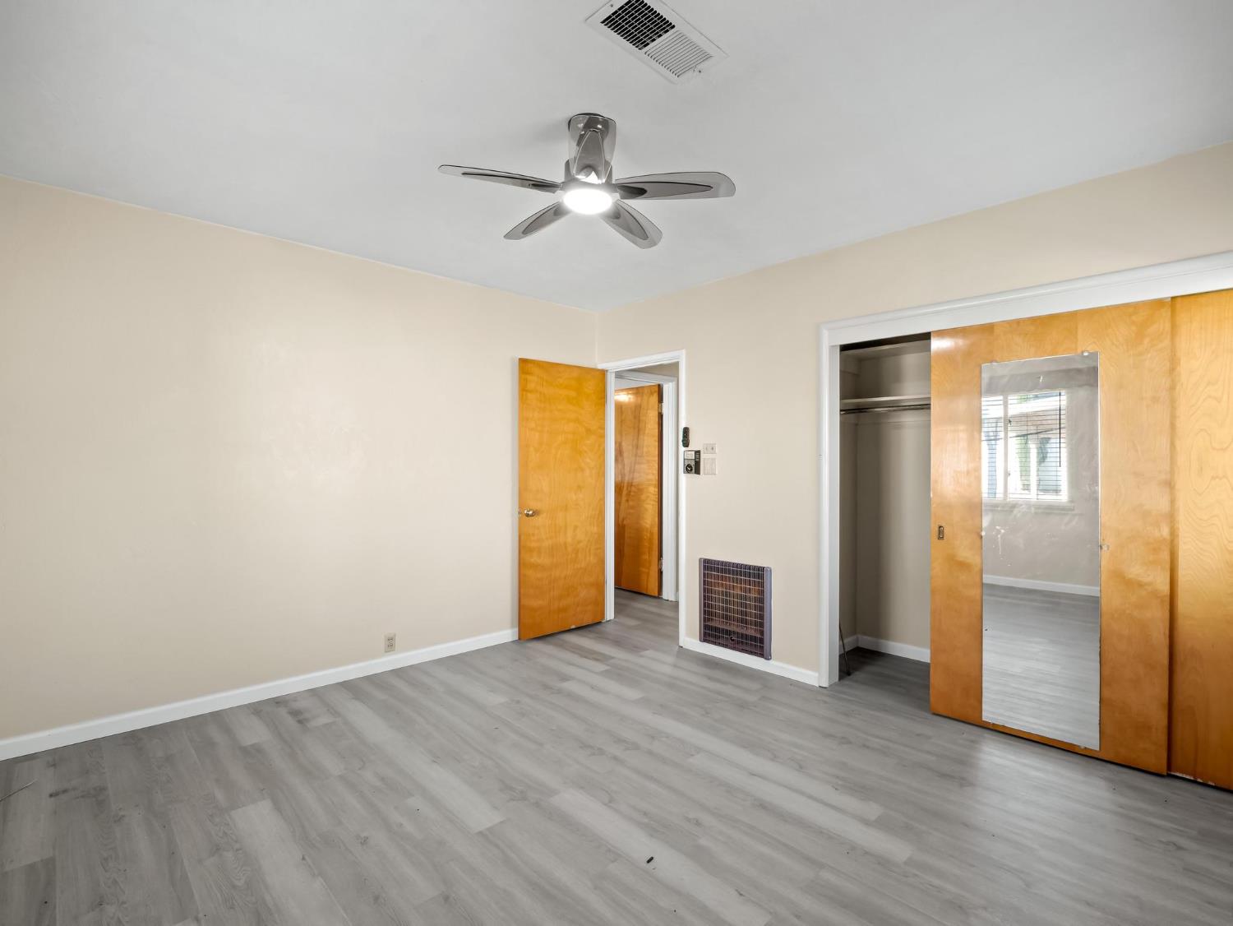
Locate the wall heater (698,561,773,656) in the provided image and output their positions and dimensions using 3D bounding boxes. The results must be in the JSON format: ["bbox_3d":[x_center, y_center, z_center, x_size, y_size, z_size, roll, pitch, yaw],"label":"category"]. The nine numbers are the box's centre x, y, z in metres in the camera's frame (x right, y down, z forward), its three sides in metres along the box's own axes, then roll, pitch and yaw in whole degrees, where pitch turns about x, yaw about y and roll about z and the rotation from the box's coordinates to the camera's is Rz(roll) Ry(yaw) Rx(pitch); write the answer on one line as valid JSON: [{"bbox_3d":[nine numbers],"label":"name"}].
[{"bbox_3d":[0.754,0.916,3.650,0.048,0.562,0.515,0,0,-45],"label":"wall heater"}]

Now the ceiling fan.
[{"bbox_3d":[-0.085,-1.083,2.060,1.010,0.285,0.980,0,0,-5],"label":"ceiling fan"}]

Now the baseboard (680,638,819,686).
[{"bbox_3d":[0.810,1.241,3.615,0.016,0.080,0.985,0,0,-45],"label":"baseboard"}]

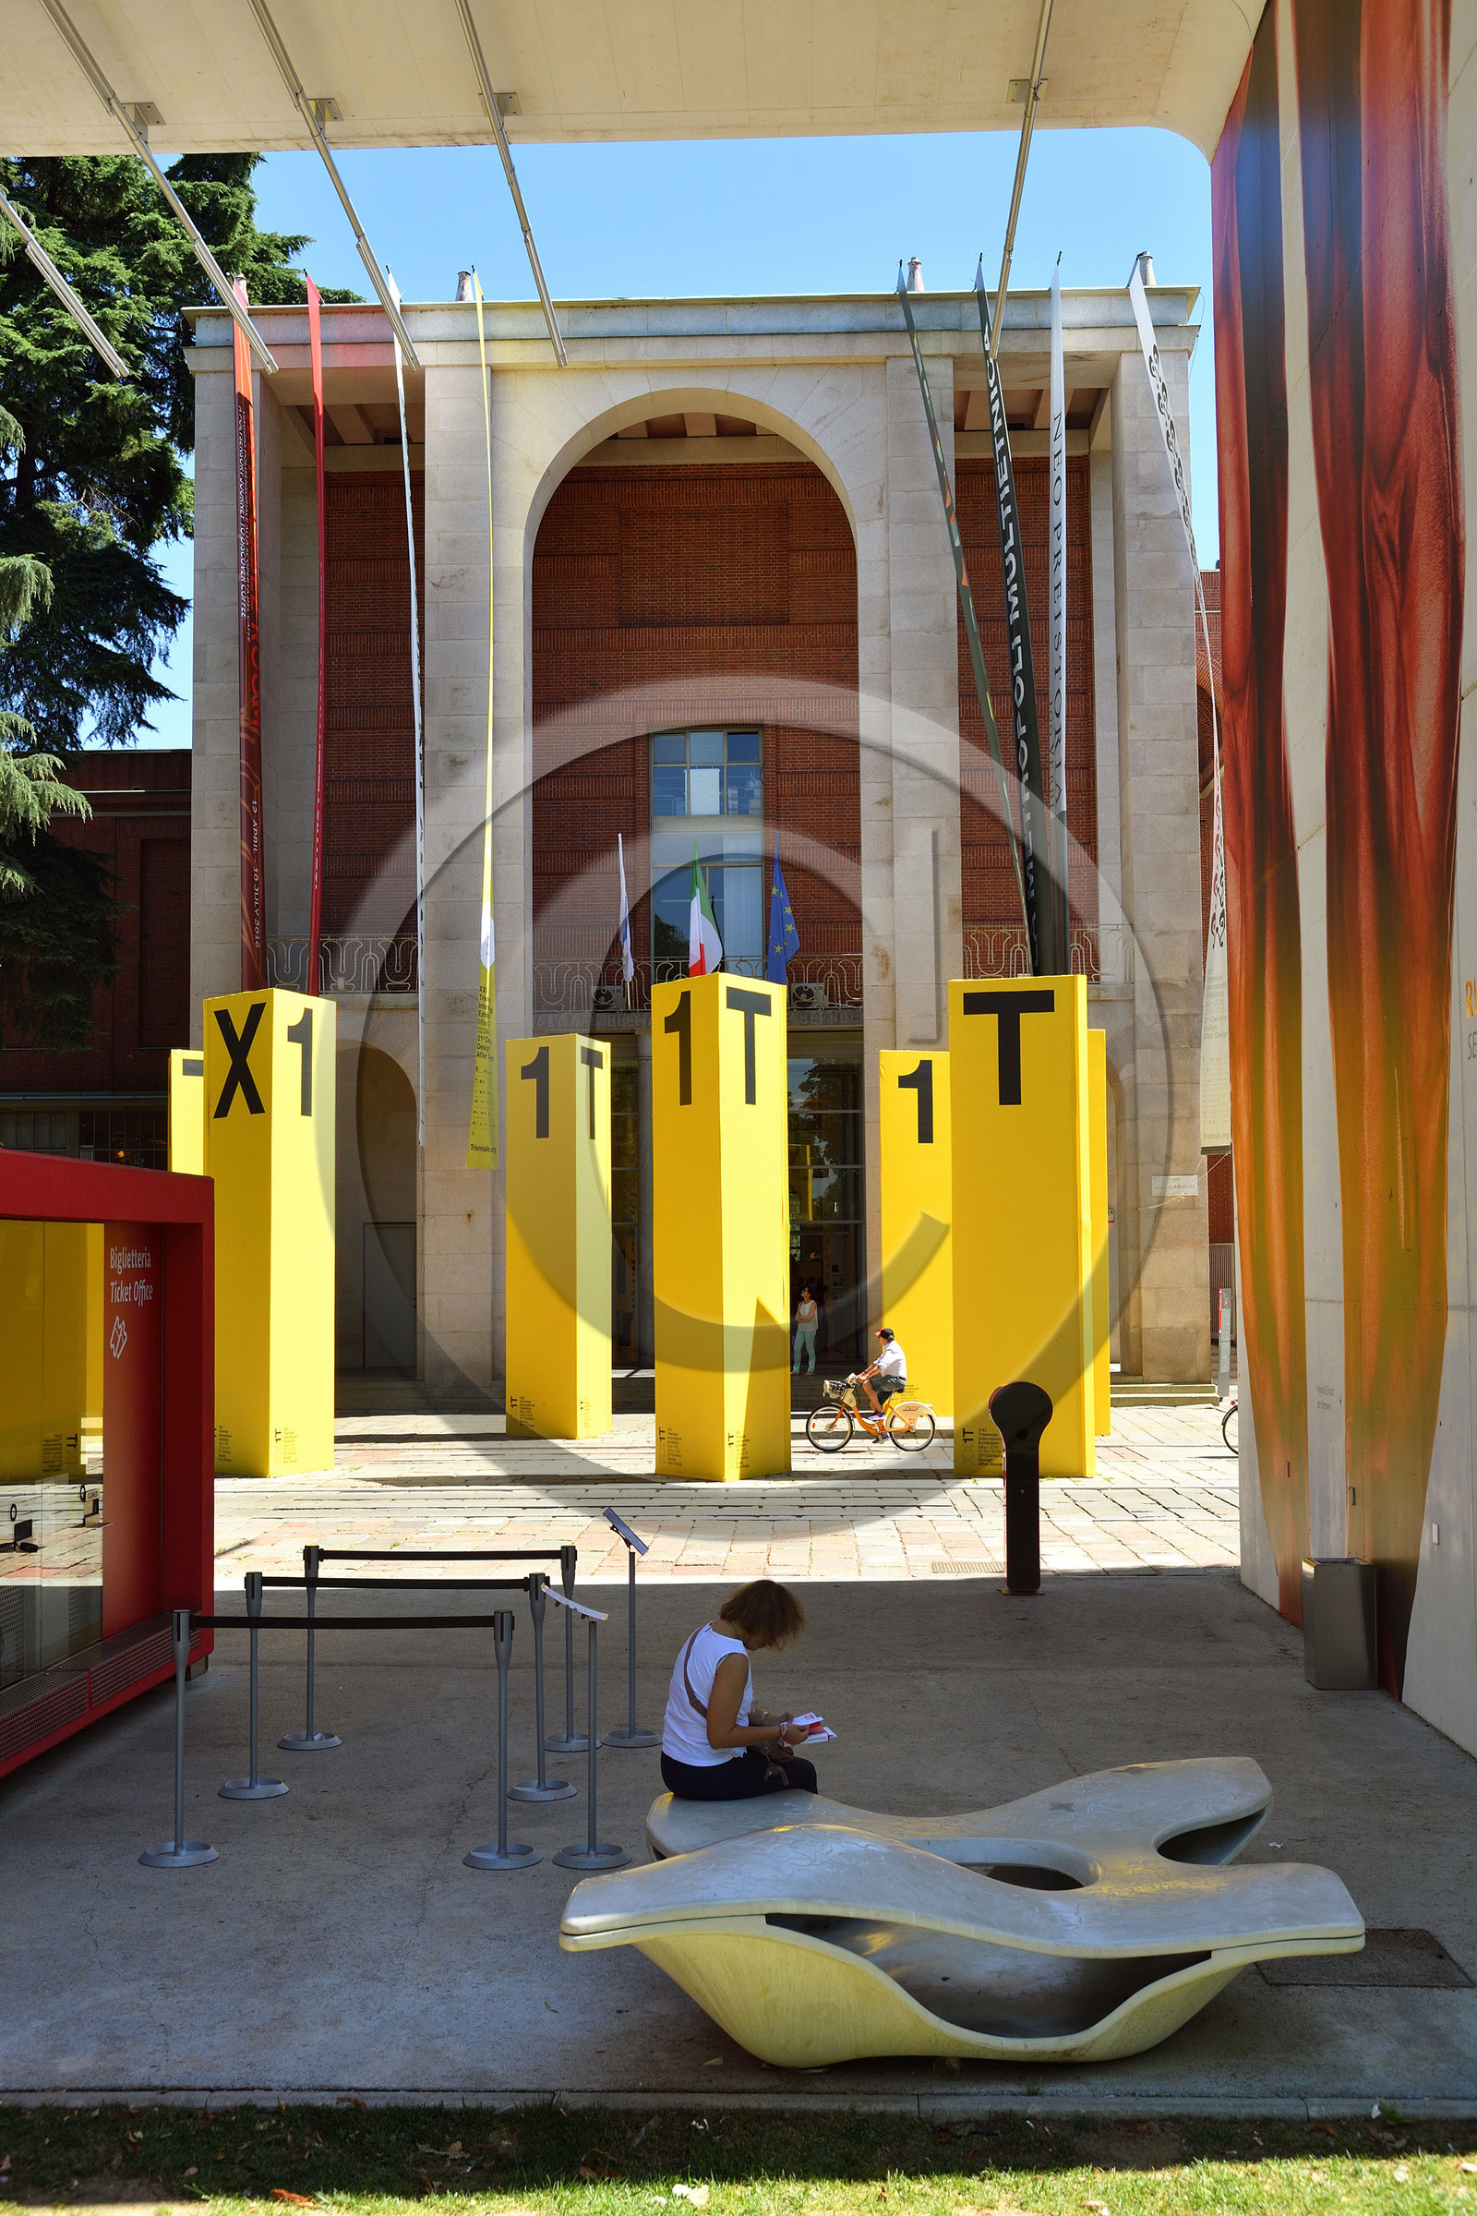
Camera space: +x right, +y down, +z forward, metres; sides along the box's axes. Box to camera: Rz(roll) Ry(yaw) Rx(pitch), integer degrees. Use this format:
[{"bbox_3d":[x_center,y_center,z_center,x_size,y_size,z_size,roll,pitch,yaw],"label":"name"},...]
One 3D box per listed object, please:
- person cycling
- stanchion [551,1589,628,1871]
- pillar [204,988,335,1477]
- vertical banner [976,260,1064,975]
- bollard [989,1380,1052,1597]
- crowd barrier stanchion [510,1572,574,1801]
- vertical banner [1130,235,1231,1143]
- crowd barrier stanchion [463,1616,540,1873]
[{"bbox_3d":[1.875,3.646,32.308,0.680,1.530,0.500,0,-4,-5],"label":"person cycling"},{"bbox_3d":[-0.611,2.528,10.074,0.345,1.080,0.325,0,-4,2],"label":"stanchion"},{"bbox_3d":[-5.641,1.514,29.669,1.580,5.740,1.370,0,-4,-11],"label":"pillar"},{"bbox_3d":[4.904,-7.569,43.094,0.400,14.950,1.300,-4,-4,-12],"label":"vertical banner"},{"bbox_3d":[2.095,2.796,18.274,0.465,1.550,0.250,-1,-4,2],"label":"bollard"},{"bbox_3d":[-0.902,2.660,11.363,0.325,1.000,0.325,0,-4,2],"label":"crowd barrier stanchion"},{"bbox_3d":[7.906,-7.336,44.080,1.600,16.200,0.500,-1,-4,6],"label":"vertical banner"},{"bbox_3d":[-0.963,2.571,10.080,0.325,1.000,0.325,0,-4,2],"label":"crowd barrier stanchion"}]

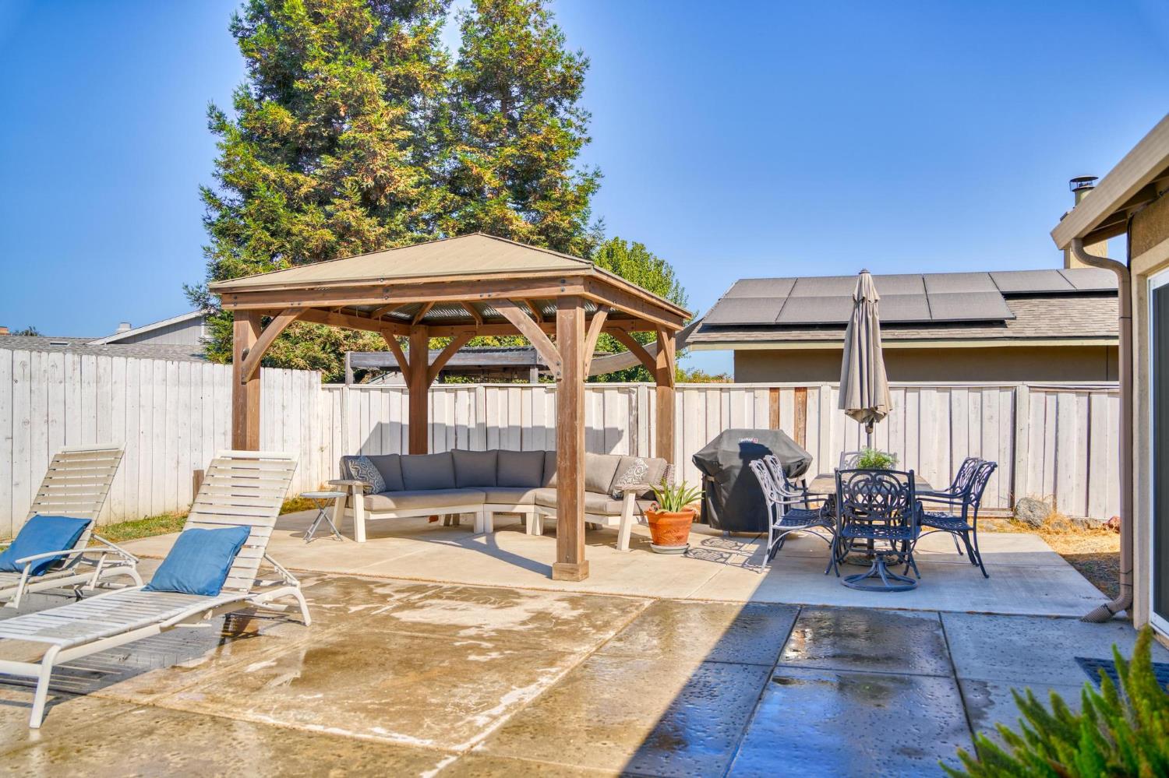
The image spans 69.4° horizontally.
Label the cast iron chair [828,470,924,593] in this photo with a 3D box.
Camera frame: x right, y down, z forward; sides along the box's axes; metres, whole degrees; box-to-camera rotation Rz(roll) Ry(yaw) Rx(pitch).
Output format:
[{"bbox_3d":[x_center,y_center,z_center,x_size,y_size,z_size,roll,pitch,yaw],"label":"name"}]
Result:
[{"bbox_3d":[2.299,1.074,6.641,0.650,0.930,0.690,0,-1,20],"label":"cast iron chair"}]

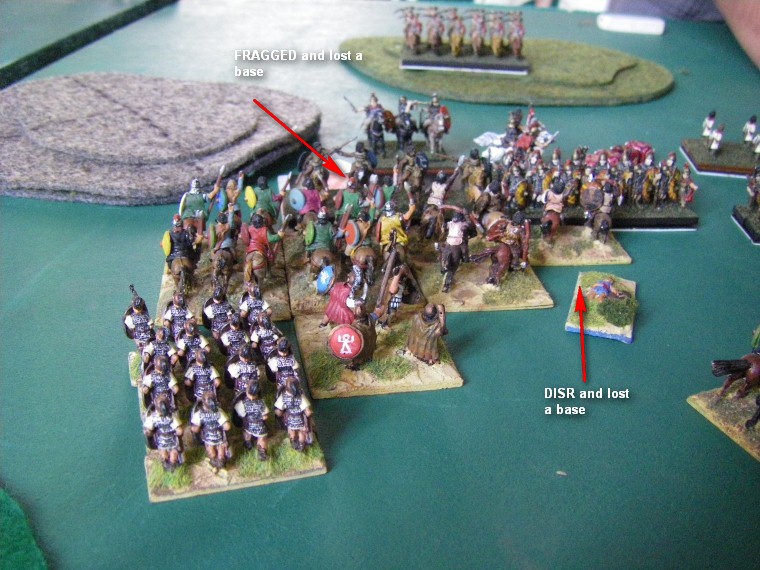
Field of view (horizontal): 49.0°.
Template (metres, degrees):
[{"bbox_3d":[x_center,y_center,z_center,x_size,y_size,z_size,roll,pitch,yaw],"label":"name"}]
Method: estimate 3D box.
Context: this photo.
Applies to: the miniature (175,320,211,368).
[{"bbox_3d":[-0.048,0.018,0.214,0.009,0.019,0.008,-7,30,-14],"label":"miniature"}]

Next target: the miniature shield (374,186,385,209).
[{"bbox_3d":[0.000,-0.030,0.290,0.002,0.007,0.007,-4,29,-12],"label":"miniature shield"}]

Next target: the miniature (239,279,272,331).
[{"bbox_3d":[-0.034,0.008,0.230,0.008,0.019,0.008,-6,32,-14],"label":"miniature"}]

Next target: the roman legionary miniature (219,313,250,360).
[{"bbox_3d":[-0.038,0.016,0.218,0.009,0.020,0.008,-6,29,-15],"label":"roman legionary miniature"}]

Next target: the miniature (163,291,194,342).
[{"bbox_3d":[-0.054,0.010,0.227,0.009,0.020,0.008,-6,29,-15],"label":"miniature"}]

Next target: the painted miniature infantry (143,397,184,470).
[{"bbox_3d":[-0.048,0.033,0.187,0.009,0.019,0.008,-7,30,-14],"label":"painted miniature infantry"}]

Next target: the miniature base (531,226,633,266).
[{"bbox_3d":[0.066,-0.015,0.300,0.040,0.003,0.030,-1,29,-4],"label":"miniature base"}]

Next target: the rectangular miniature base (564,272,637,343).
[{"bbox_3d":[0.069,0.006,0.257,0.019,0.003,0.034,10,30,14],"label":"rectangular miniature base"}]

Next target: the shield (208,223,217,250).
[{"bbox_3d":[-0.051,-0.015,0.252,0.002,0.008,0.007,-6,29,-14],"label":"shield"}]

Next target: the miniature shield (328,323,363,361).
[{"bbox_3d":[-0.009,0.015,0.221,0.009,0.009,0.002,2,-2,-2],"label":"miniature shield"}]

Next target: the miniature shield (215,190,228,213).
[{"bbox_3d":[-0.053,-0.028,0.279,0.002,0.007,0.007,-9,30,-20],"label":"miniature shield"}]

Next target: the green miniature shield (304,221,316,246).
[{"bbox_3d":[-0.021,-0.016,0.257,0.002,0.008,0.007,-6,29,-14],"label":"green miniature shield"}]

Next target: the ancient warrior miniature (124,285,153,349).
[{"bbox_3d":[-0.063,0.011,0.221,0.008,0.020,0.008,-6,32,-14],"label":"ancient warrior miniature"}]

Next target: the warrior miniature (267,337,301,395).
[{"bbox_3d":[-0.024,0.021,0.208,0.008,0.019,0.008,-6,32,-14],"label":"warrior miniature"}]

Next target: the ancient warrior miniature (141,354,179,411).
[{"bbox_3d":[-0.052,0.025,0.200,0.008,0.019,0.008,-6,32,-14],"label":"ancient warrior miniature"}]

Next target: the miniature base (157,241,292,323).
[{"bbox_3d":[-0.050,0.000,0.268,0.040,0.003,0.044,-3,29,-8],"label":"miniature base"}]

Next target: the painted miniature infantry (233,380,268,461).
[{"bbox_3d":[-0.029,0.030,0.193,0.008,0.019,0.008,-6,32,-14],"label":"painted miniature infantry"}]

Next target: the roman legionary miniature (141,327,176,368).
[{"bbox_3d":[-0.054,0.019,0.212,0.009,0.019,0.008,-7,30,-14],"label":"roman legionary miniature"}]

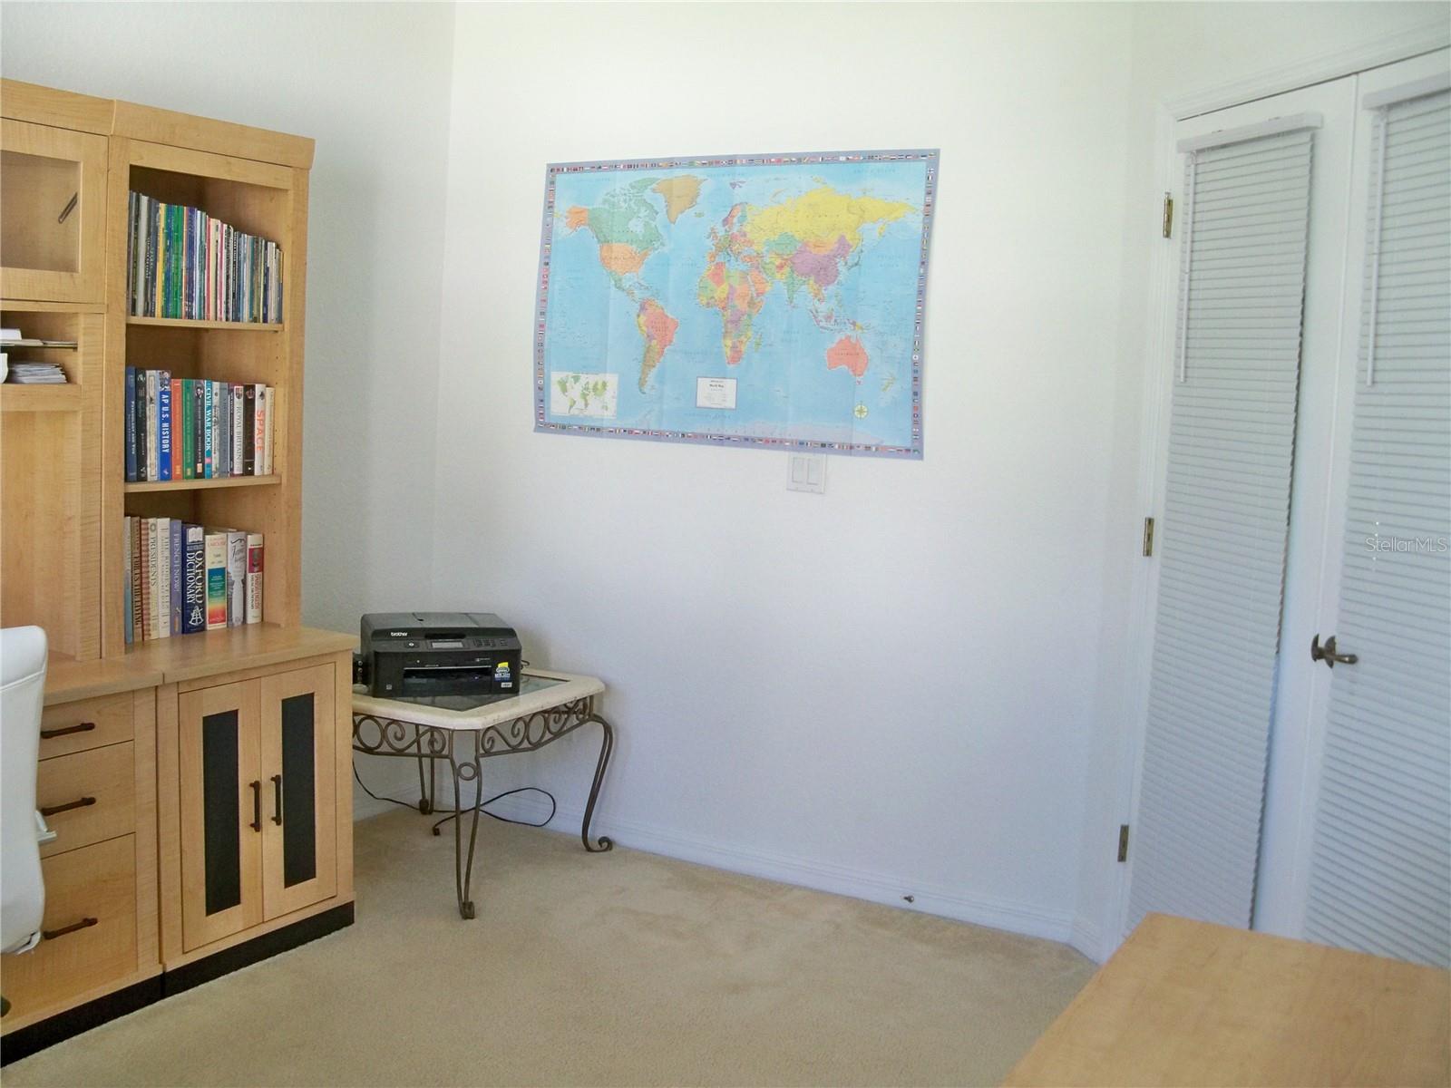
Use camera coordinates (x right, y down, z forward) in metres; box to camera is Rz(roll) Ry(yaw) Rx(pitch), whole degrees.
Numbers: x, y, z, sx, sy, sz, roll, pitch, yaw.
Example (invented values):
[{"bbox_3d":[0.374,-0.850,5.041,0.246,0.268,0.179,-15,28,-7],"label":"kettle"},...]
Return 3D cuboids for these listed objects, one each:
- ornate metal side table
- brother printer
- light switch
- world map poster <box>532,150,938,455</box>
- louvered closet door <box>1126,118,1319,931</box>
[{"bbox_3d":[-0.789,0.644,4.174,0.720,0.535,0.720,6,7,29],"label":"ornate metal side table"},{"bbox_3d":[-0.810,0.307,4.145,0.405,0.175,0.375,0,6,-19],"label":"brother printer"},{"bbox_3d":[0.220,-0.196,3.991,0.116,0.116,0.010,6,7,29],"label":"light switch"},{"bbox_3d":[-0.012,-0.676,4.082,1.260,0.808,0.010,6,7,29],"label":"world map poster"},{"bbox_3d":[1.048,0.050,3.101,0.050,1.860,0.530,1,6,-16],"label":"louvered closet door"}]

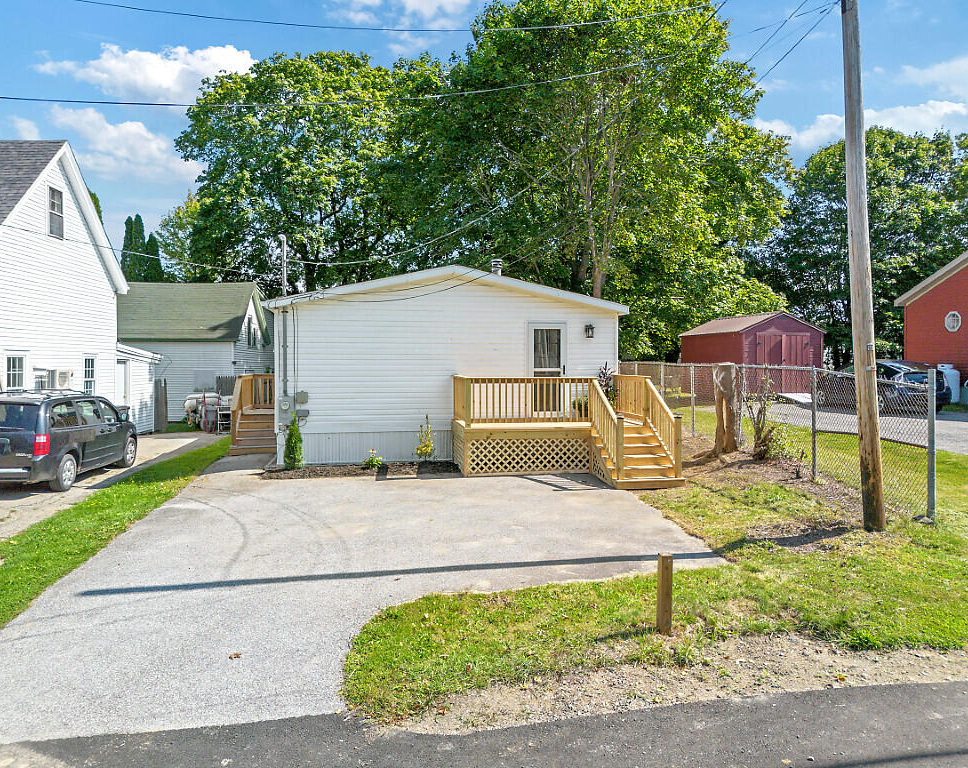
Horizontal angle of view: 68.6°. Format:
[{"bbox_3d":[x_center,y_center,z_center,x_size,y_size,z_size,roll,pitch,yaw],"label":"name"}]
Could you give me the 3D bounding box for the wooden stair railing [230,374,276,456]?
[{"bbox_3d":[-5.436,0.706,17.636,1.250,1.840,2.700,0,1,-9],"label":"wooden stair railing"}]

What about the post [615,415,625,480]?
[{"bbox_3d":[2.395,1.114,12.421,0.100,1.100,0.100,0,1,-9],"label":"post"}]

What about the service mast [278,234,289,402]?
[{"bbox_3d":[-4.127,-1.370,14.628,0.170,3.480,0.150,0,1,-9],"label":"service mast"}]

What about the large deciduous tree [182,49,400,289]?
[{"bbox_3d":[-9.055,-7.083,32.831,10.690,16.640,11.000,0,1,-9],"label":"large deciduous tree"}]

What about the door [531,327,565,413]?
[{"bbox_3d":[1.402,-0.308,15.601,0.800,2.020,0.060,0,1,-9],"label":"door"}]

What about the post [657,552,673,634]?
[{"bbox_3d":[1.414,1.638,5.550,0.092,0.635,0.092,0,1,-5],"label":"post"}]

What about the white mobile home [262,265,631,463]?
[{"bbox_3d":[-1.640,-0.558,21.280,7.820,4.160,12.500,0,1,-9],"label":"white mobile home"}]

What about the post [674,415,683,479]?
[{"bbox_3d":[3.461,1.119,12.614,0.100,1.100,0.100,0,1,-9],"label":"post"}]

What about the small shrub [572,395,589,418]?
[{"bbox_3d":[2.094,0.499,15.408,0.400,0.540,0.400,0,1,-9],"label":"small shrub"}]

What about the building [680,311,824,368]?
[{"bbox_3d":[9.216,-0.977,24.688,3.030,2.950,4.050,0,1,-13],"label":"building"}]

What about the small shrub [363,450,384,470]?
[{"bbox_3d":[-2.214,1.533,14.226,0.440,0.400,0.420,0,1,-9],"label":"small shrub"}]

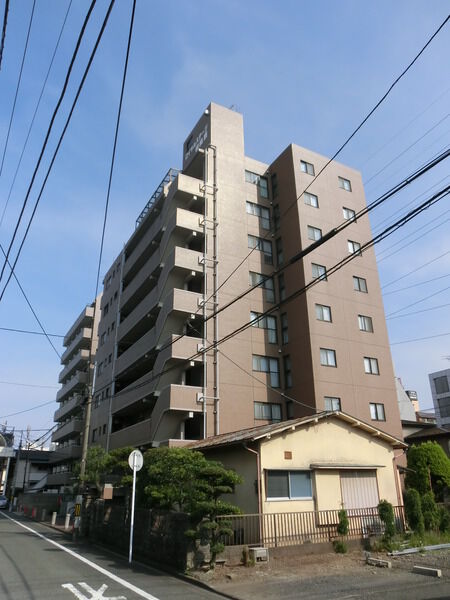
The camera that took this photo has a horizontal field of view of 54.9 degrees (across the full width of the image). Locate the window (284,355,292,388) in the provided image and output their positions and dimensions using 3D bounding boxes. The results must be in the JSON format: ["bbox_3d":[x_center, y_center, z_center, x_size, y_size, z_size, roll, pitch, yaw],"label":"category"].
[{"bbox_3d":[3.951,4.529,27.113,0.120,2.110,0.650,11,-25,-27],"label":"window"}]

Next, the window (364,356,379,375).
[{"bbox_3d":[9.263,4.213,27.399,1.208,1.033,0.140,11,-25,-26],"label":"window"}]

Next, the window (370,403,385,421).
[{"bbox_3d":[9.297,6.817,26.327,1.200,1.020,0.120,11,-25,-27],"label":"window"}]

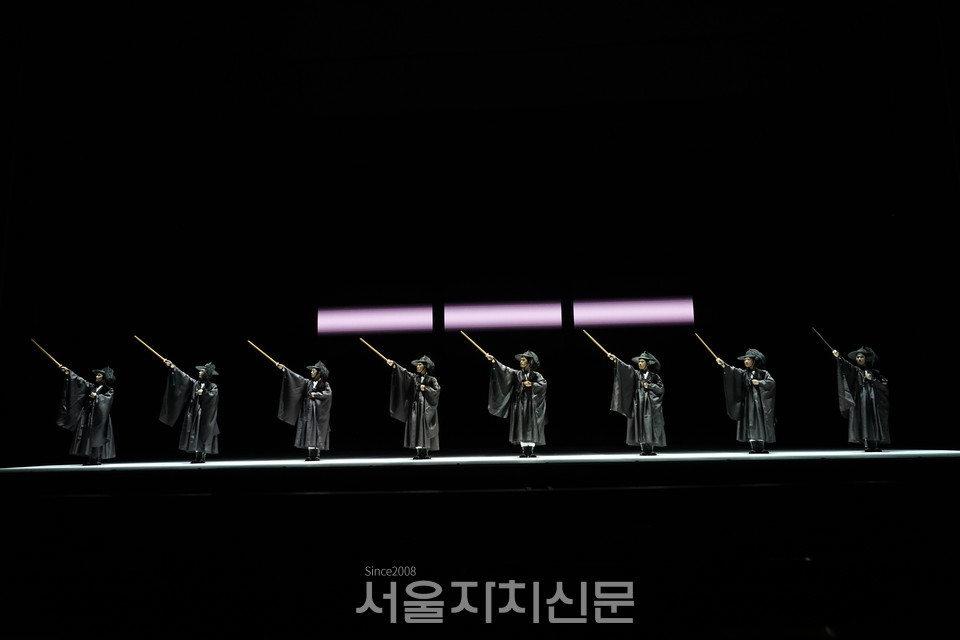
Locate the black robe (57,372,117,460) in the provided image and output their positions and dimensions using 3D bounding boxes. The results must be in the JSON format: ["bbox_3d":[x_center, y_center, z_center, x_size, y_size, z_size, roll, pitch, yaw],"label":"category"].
[{"bbox_3d":[-7.323,1.774,12.930,1.037,1.629,0.600,-4,-9,16],"label":"black robe"}]

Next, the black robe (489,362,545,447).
[{"bbox_3d":[0.680,1.486,12.422,0.998,1.524,0.580,-4,-9,18],"label":"black robe"}]

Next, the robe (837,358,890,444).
[{"bbox_3d":[6.539,1.376,11.828,0.800,1.452,0.620,-7,-10,33],"label":"robe"}]

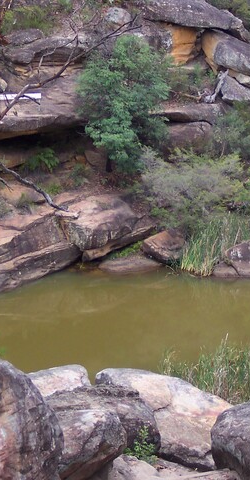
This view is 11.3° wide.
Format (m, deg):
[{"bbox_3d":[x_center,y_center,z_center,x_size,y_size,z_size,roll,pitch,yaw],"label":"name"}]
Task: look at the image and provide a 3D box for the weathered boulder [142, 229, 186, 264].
[{"bbox_3d":[0.770,0.130,25.200,0.870,0.620,0.750,0,11,0],"label":"weathered boulder"}]

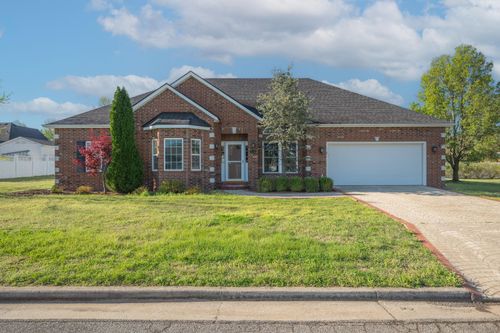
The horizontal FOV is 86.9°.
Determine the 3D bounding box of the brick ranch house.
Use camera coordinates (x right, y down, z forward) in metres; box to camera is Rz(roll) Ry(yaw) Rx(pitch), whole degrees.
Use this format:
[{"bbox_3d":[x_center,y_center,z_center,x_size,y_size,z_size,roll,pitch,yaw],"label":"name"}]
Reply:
[{"bbox_3d":[-0.250,-2.600,19.400,20.600,7.500,12.800,0,0,0],"label":"brick ranch house"}]

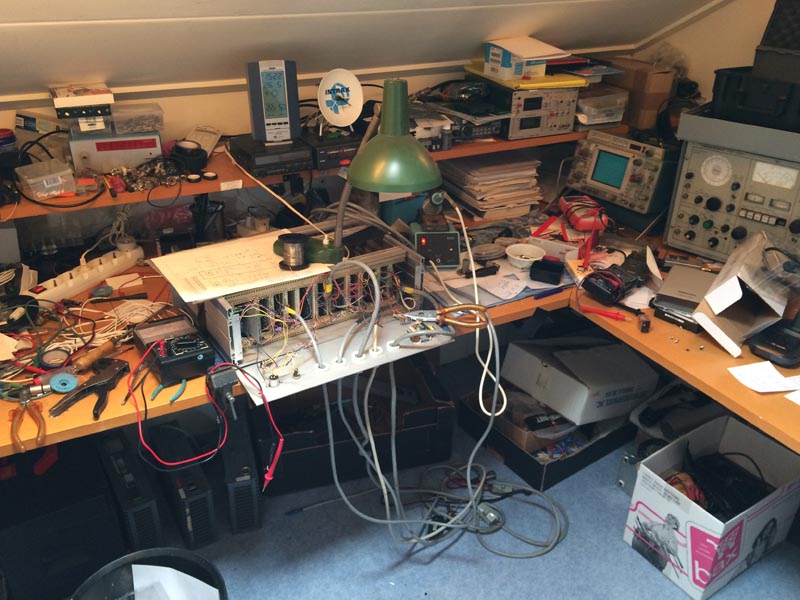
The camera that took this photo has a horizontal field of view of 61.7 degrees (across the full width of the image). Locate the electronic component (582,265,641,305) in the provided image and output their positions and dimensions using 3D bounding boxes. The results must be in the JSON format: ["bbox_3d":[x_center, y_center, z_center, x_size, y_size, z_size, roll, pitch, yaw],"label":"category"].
[{"bbox_3d":[0.528,-0.031,1.664,0.097,0.045,0.148,22,35,34],"label":"electronic component"}]

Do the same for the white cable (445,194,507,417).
[{"bbox_3d":[0.183,0.005,1.619,0.086,0.447,0.339,-4,27,-8],"label":"white cable"}]

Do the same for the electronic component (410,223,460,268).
[{"bbox_3d":[0.093,-0.143,1.707,0.107,0.094,0.100,-1,27,-2],"label":"electronic component"}]

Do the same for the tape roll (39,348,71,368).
[{"bbox_3d":[-0.665,0.113,1.296,0.053,0.014,0.053,-13,29,-23],"label":"tape roll"}]

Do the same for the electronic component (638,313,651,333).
[{"bbox_3d":[0.576,0.055,1.577,0.020,0.030,0.034,0,27,2],"label":"electronic component"}]

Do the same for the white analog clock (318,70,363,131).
[{"bbox_3d":[-0.143,-0.474,1.593,0.108,0.146,0.075,-13,29,-23],"label":"white analog clock"}]

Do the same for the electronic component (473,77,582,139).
[{"bbox_3d":[0.358,-0.592,2.016,0.225,0.133,0.260,-12,31,-21],"label":"electronic component"}]

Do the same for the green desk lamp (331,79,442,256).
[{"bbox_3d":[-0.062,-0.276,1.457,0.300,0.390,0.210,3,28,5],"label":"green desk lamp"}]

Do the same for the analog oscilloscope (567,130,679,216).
[{"bbox_3d":[0.810,-0.417,2.145,0.430,0.197,0.295,-7,26,-38],"label":"analog oscilloscope"}]

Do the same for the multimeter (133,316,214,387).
[{"bbox_3d":[-0.486,0.108,1.447,0.112,0.060,0.168,-16,31,-28],"label":"multimeter"}]

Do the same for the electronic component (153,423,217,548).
[{"bbox_3d":[-0.621,0.527,1.972,0.078,0.187,0.350,-13,31,-24],"label":"electronic component"}]

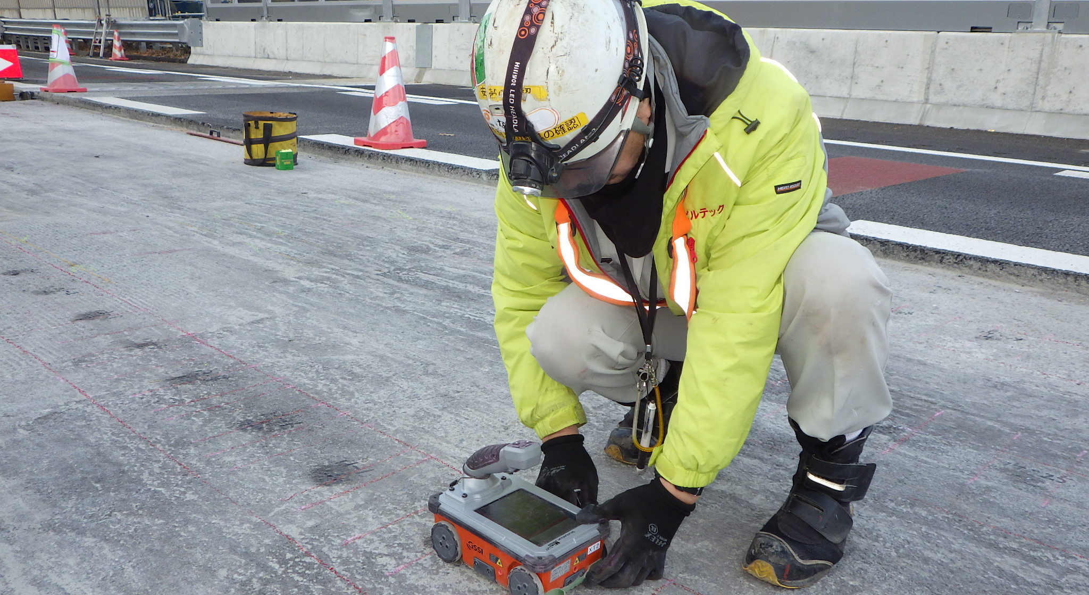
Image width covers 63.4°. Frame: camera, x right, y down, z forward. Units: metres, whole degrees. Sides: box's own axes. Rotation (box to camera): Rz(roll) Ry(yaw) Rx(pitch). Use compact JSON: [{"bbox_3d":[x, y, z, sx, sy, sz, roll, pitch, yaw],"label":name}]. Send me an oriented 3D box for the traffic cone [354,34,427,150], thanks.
[{"bbox_3d":[-1.009,-1.345,5.783,0.360,0.700,0.360,15,20,39],"label":"traffic cone"}]

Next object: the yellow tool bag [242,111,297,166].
[{"bbox_3d":[-1.674,-0.966,5.365,0.315,0.295,0.315,5,16,10],"label":"yellow tool bag"}]

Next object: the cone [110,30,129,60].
[{"bbox_3d":[-10.167,-6.011,20.985,0.360,0.700,0.360,-7,18,-29],"label":"cone"}]

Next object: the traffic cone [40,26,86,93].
[{"bbox_3d":[-5.325,-2.624,9.690,0.360,0.700,0.360,-1,16,-11],"label":"traffic cone"}]

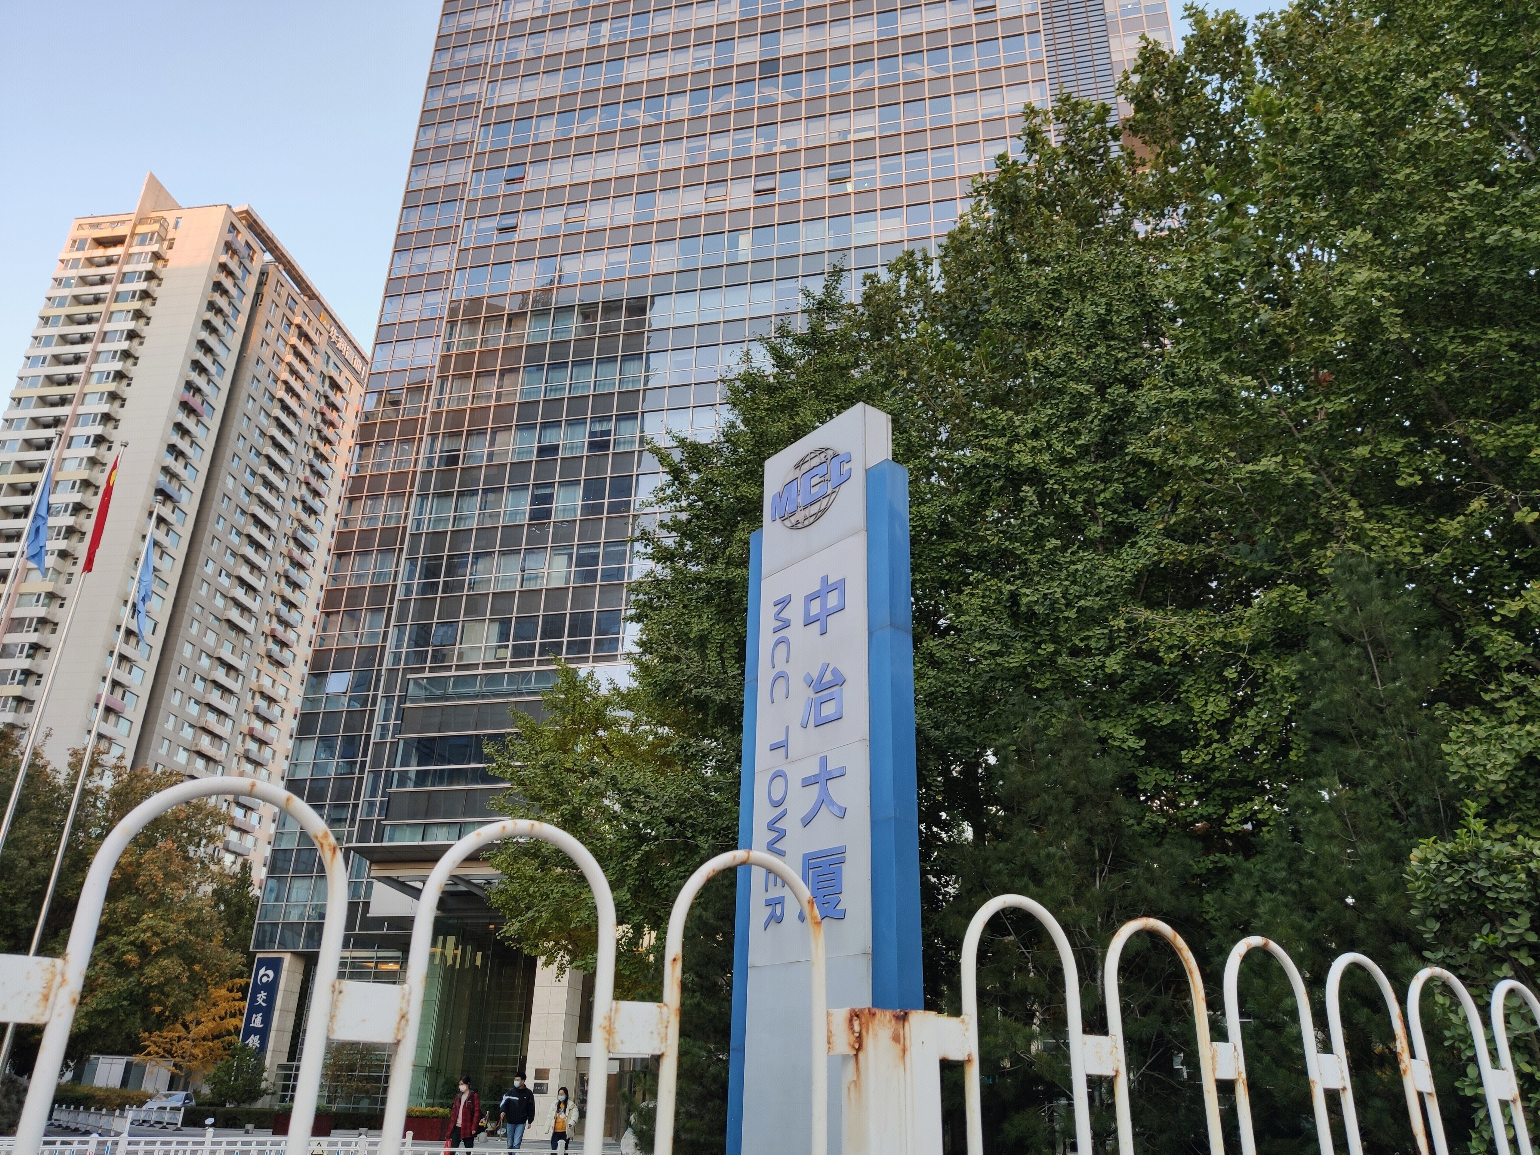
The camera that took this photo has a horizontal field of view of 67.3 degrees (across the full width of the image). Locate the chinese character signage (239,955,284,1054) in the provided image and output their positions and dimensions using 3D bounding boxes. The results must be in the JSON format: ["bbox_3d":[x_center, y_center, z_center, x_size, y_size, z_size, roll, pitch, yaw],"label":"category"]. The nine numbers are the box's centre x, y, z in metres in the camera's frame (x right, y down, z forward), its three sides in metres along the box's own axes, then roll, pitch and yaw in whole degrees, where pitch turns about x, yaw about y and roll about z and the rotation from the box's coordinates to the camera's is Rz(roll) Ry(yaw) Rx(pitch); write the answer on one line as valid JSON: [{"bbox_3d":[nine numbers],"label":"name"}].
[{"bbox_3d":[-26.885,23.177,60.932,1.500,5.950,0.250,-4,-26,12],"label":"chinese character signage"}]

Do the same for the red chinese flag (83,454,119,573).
[{"bbox_3d":[-15.148,-1.466,26.295,0.280,3.020,0.280,17,-29,-30],"label":"red chinese flag"}]

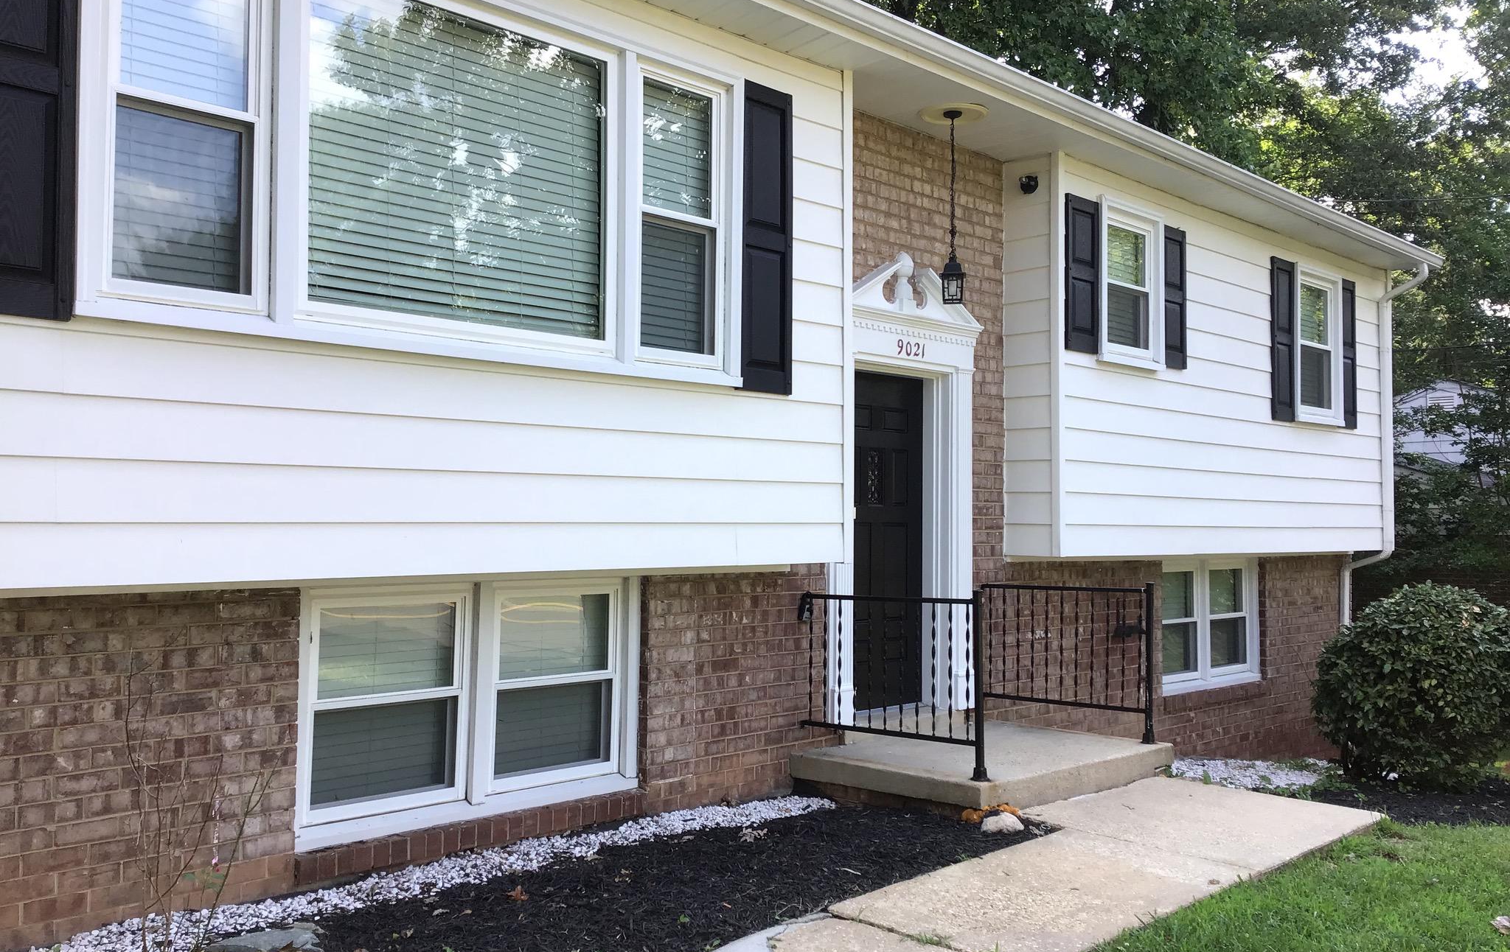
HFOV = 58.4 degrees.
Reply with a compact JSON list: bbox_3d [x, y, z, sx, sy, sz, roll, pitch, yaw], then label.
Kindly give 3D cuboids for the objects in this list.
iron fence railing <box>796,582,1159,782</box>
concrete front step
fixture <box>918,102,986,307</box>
[{"bbox_3d":[1.289,1.051,7.524,1.163,0.912,1.769,-1,-3,44],"label":"iron fence railing"},{"bbox_3d":[1.281,1.568,7.447,1.212,0.125,1.775,-1,-3,44],"label":"concrete front step"},{"bbox_3d":[1.130,-1.524,7.715,0.375,1.095,0.375,-1,-3,44],"label":"fixture"}]

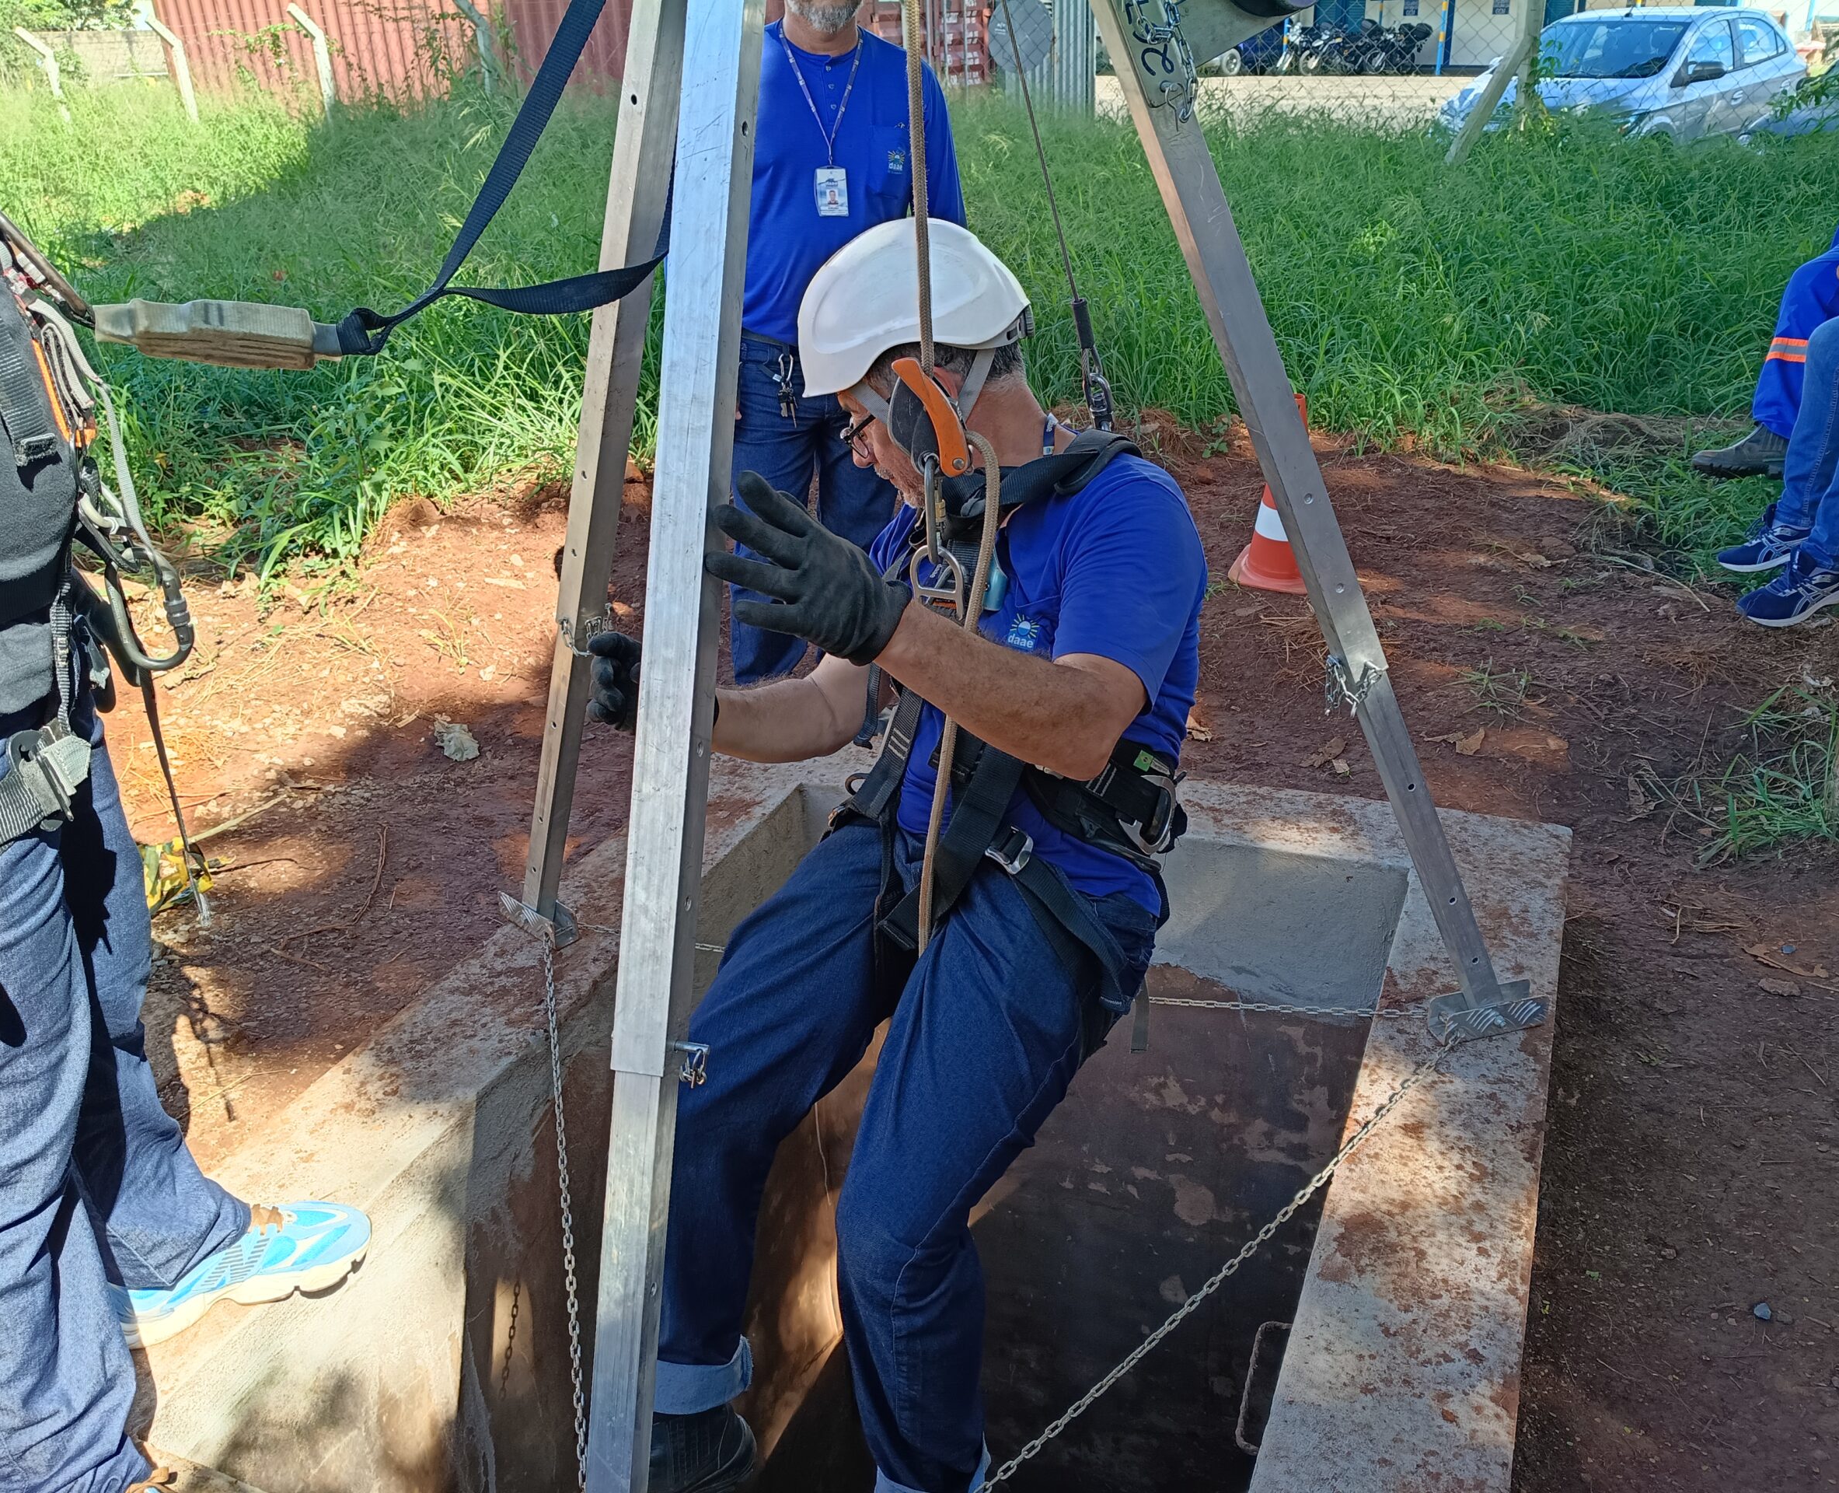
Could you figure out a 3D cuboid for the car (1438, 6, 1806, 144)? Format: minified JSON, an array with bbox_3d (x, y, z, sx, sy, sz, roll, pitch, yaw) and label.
[{"bbox_3d":[6.156,-5.620,13.028,3.930,1.475,1.740,-23,32,-36],"label":"car"}]

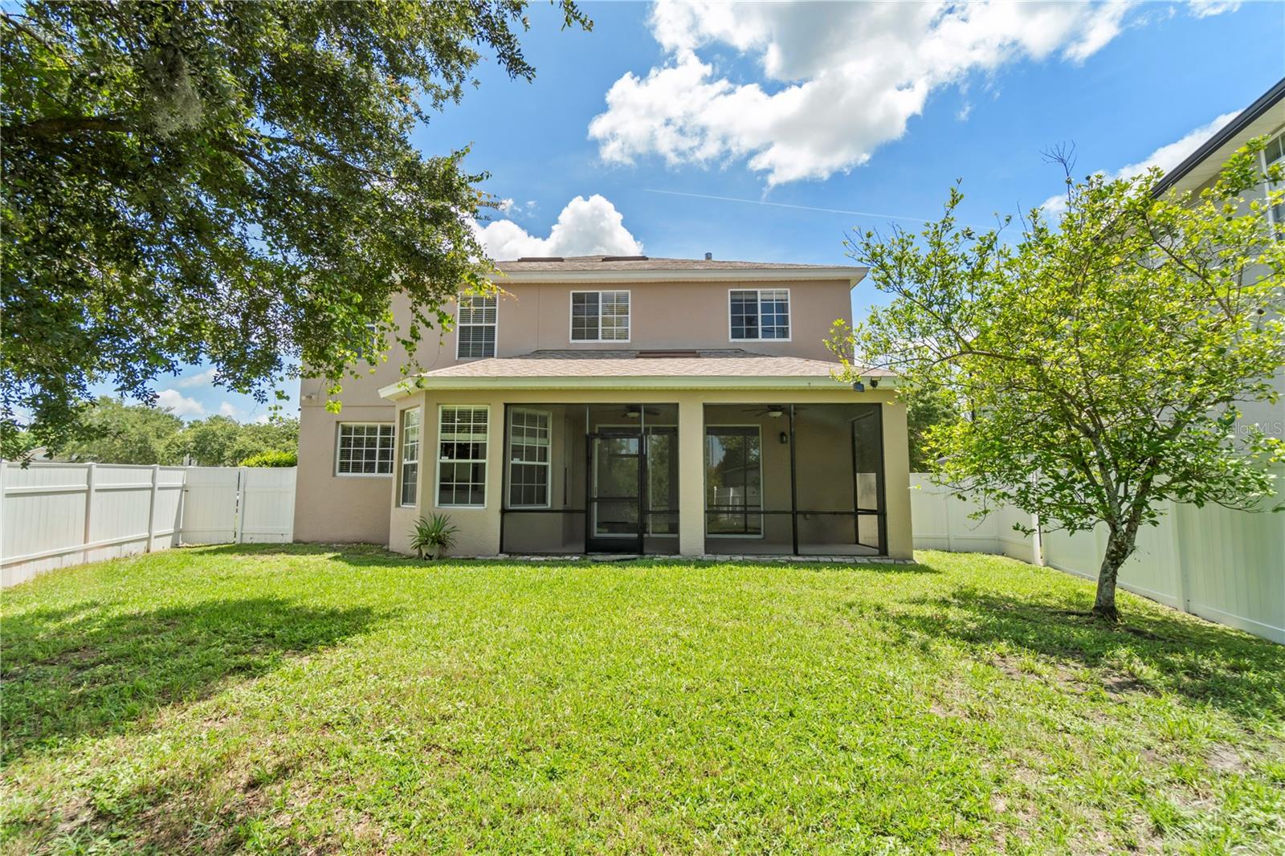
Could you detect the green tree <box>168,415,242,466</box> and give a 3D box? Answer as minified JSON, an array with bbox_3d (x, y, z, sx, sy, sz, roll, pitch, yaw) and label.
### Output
[{"bbox_3d":[-30.900,2.100,38.000,4.400,6.000,4.400,4,-7,-39],"label":"green tree"}]

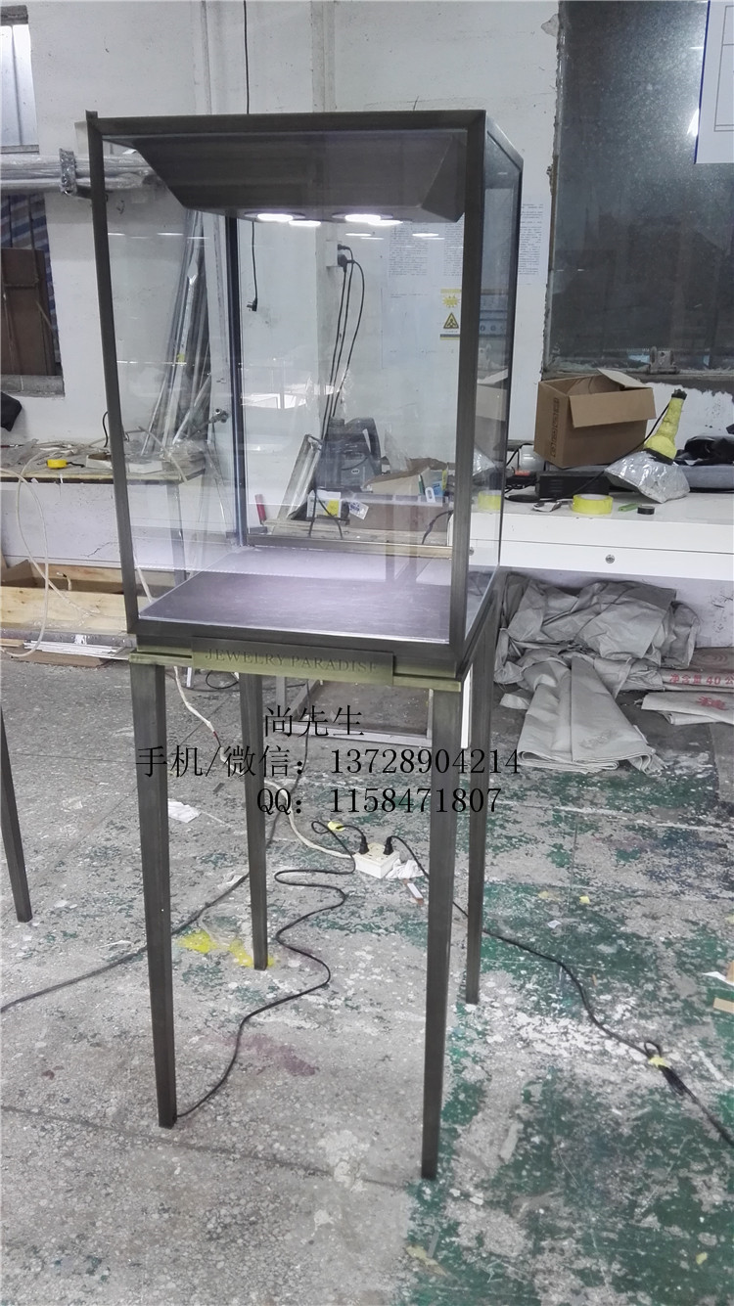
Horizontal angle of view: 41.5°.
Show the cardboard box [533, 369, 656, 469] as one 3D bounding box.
[{"bbox_3d":[0.802,-0.826,3.450,0.314,0.260,0.273,-8,28,-12],"label":"cardboard box"}]

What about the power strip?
[{"bbox_3d":[0.029,0.554,2.587,0.085,0.039,0.088,14,24,34],"label":"power strip"}]

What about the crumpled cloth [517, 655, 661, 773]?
[{"bbox_3d":[0.758,0.187,3.291,0.430,0.125,0.720,5,20,13],"label":"crumpled cloth"}]

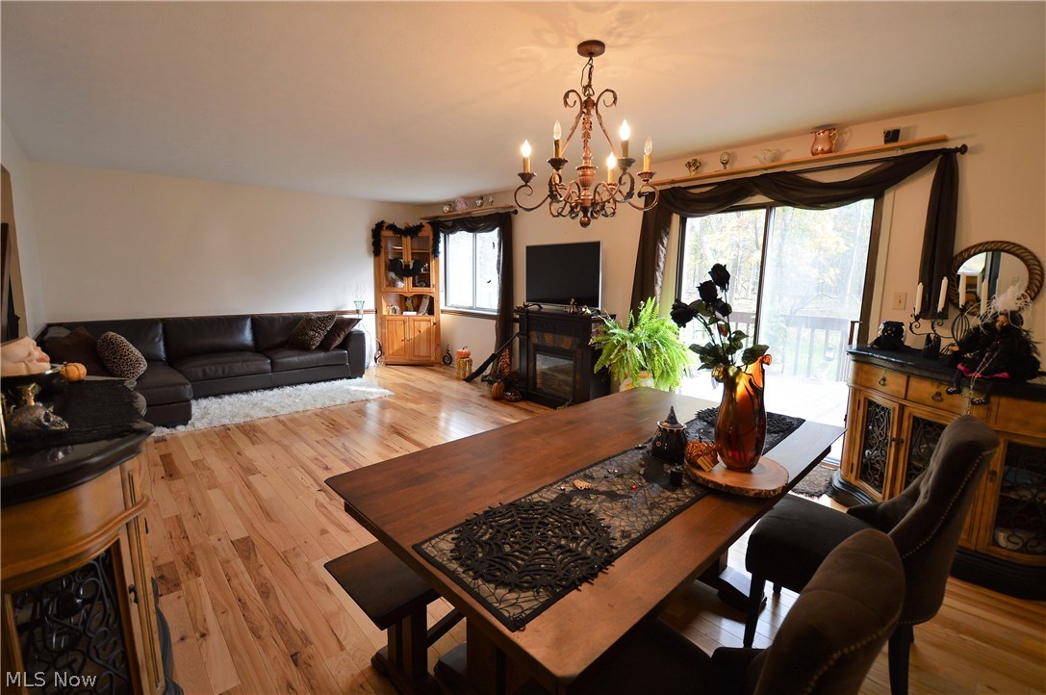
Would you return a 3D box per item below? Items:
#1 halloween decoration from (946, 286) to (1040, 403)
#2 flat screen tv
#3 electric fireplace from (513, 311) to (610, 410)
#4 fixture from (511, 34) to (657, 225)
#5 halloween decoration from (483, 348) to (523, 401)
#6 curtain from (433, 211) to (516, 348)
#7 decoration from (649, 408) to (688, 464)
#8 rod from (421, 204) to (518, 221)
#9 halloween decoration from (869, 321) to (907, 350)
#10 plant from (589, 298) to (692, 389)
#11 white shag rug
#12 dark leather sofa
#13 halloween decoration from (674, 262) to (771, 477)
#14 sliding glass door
[{"bbox_3d":[2.073,-0.015,1.926,0.280,0.500,0.280,-1,9,-11],"label":"halloween decoration"},{"bbox_3d":[0.414,-0.795,4.784,1.070,0.650,0.080,9,12,43],"label":"flat screen tv"},{"bbox_3d":[0.404,0.114,4.854,0.507,1.000,1.096,-8,12,-44],"label":"electric fireplace"},{"bbox_3d":[0.335,-1.059,2.213,0.741,0.863,0.710,2,9,8],"label":"fixture"},{"bbox_3d":[-0.256,0.284,5.305,0.467,0.507,0.558,-8,12,-44],"label":"halloween decoration"},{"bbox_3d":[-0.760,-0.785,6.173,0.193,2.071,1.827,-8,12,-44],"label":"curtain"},{"bbox_3d":[0.479,0.281,1.422,0.112,0.165,0.112,-8,12,-44],"label":"decoration"},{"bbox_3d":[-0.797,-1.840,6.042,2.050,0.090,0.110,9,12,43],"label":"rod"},{"bbox_3d":[2.388,-0.077,2.841,0.147,0.193,0.178,-5,10,-33],"label":"halloween decoration"},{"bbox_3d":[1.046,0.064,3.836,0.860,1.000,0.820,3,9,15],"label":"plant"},{"bbox_3d":[-2.869,0.579,4.874,1.400,0.060,2.350,9,12,43],"label":"white shag rug"},{"bbox_3d":[-3.142,0.138,4.855,2.974,0.853,1.685,-8,12,-44],"label":"dark leather sofa"},{"bbox_3d":[0.597,0.055,1.325,0.270,0.600,0.220,5,9,24],"label":"halloween decoration"},{"bbox_3d":[1.969,-0.189,3.684,1.500,2.030,0.120,9,12,43],"label":"sliding glass door"}]

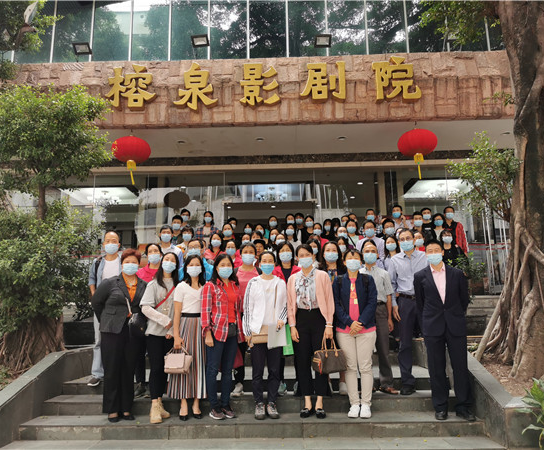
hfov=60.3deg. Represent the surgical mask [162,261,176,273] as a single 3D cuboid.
[{"bbox_3d":[-1.012,0.420,4.620,0.147,0.115,0.085,1,-10,-10],"label":"surgical mask"}]

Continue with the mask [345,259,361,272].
[{"bbox_3d":[0.808,0.407,4.650,0.150,0.118,0.085,-2,-10,9],"label":"mask"}]

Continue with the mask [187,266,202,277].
[{"bbox_3d":[-0.790,0.479,4.790,0.140,0.110,0.085,1,-9,-8],"label":"mask"}]

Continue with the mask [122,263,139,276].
[{"bbox_3d":[-1.404,0.444,4.650,0.160,0.115,0.085,2,-10,-15],"label":"mask"}]

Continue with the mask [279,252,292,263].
[{"bbox_3d":[0.154,0.360,5.140,0.140,0.110,0.085,-1,-9,1],"label":"mask"}]

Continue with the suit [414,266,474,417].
[{"bbox_3d":[1.662,1.105,4.600,0.540,1.422,0.330,-2,-9,10],"label":"suit"}]

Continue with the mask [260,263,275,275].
[{"bbox_3d":[-0.044,0.453,4.790,0.135,0.110,0.085,-1,-9,0],"label":"mask"}]

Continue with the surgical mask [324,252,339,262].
[{"bbox_3d":[0.657,0.357,5.140,0.140,0.110,0.085,-2,-9,6],"label":"surgical mask"}]

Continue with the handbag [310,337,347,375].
[{"bbox_3d":[0.544,1.246,4.460,0.300,0.320,0.180,3,-10,-20],"label":"handbag"}]

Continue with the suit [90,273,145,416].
[{"bbox_3d":[-1.489,1.171,4.615,0.510,1.310,0.330,4,-11,-26],"label":"suit"}]

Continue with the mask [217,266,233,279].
[{"bbox_3d":[-0.462,0.483,4.680,0.148,0.115,0.085,0,-10,-6],"label":"mask"}]

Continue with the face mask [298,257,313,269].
[{"bbox_3d":[0.337,0.380,4.650,0.148,0.110,0.085,-7,-10,3],"label":"face mask"}]

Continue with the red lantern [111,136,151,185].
[{"bbox_3d":[-2.740,-1.260,9.101,0.775,0.964,0.775,-1,-9,0],"label":"red lantern"}]

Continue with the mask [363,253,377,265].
[{"bbox_3d":[1.084,0.375,5.160,0.140,0.120,0.085,-2,-10,10],"label":"mask"}]

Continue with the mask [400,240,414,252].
[{"bbox_3d":[1.451,0.229,5.020,0.150,0.113,0.085,-4,-10,16],"label":"mask"}]

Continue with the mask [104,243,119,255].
[{"bbox_3d":[-1.761,0.267,5.150,0.145,0.115,0.085,2,-10,-16],"label":"mask"}]

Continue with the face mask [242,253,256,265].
[{"bbox_3d":[-0.247,0.374,5.040,0.145,0.113,0.085,-1,-10,-2],"label":"face mask"}]

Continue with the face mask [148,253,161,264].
[{"bbox_3d":[-1.300,0.376,5.180,0.135,0.110,0.085,1,-10,-12],"label":"face mask"}]

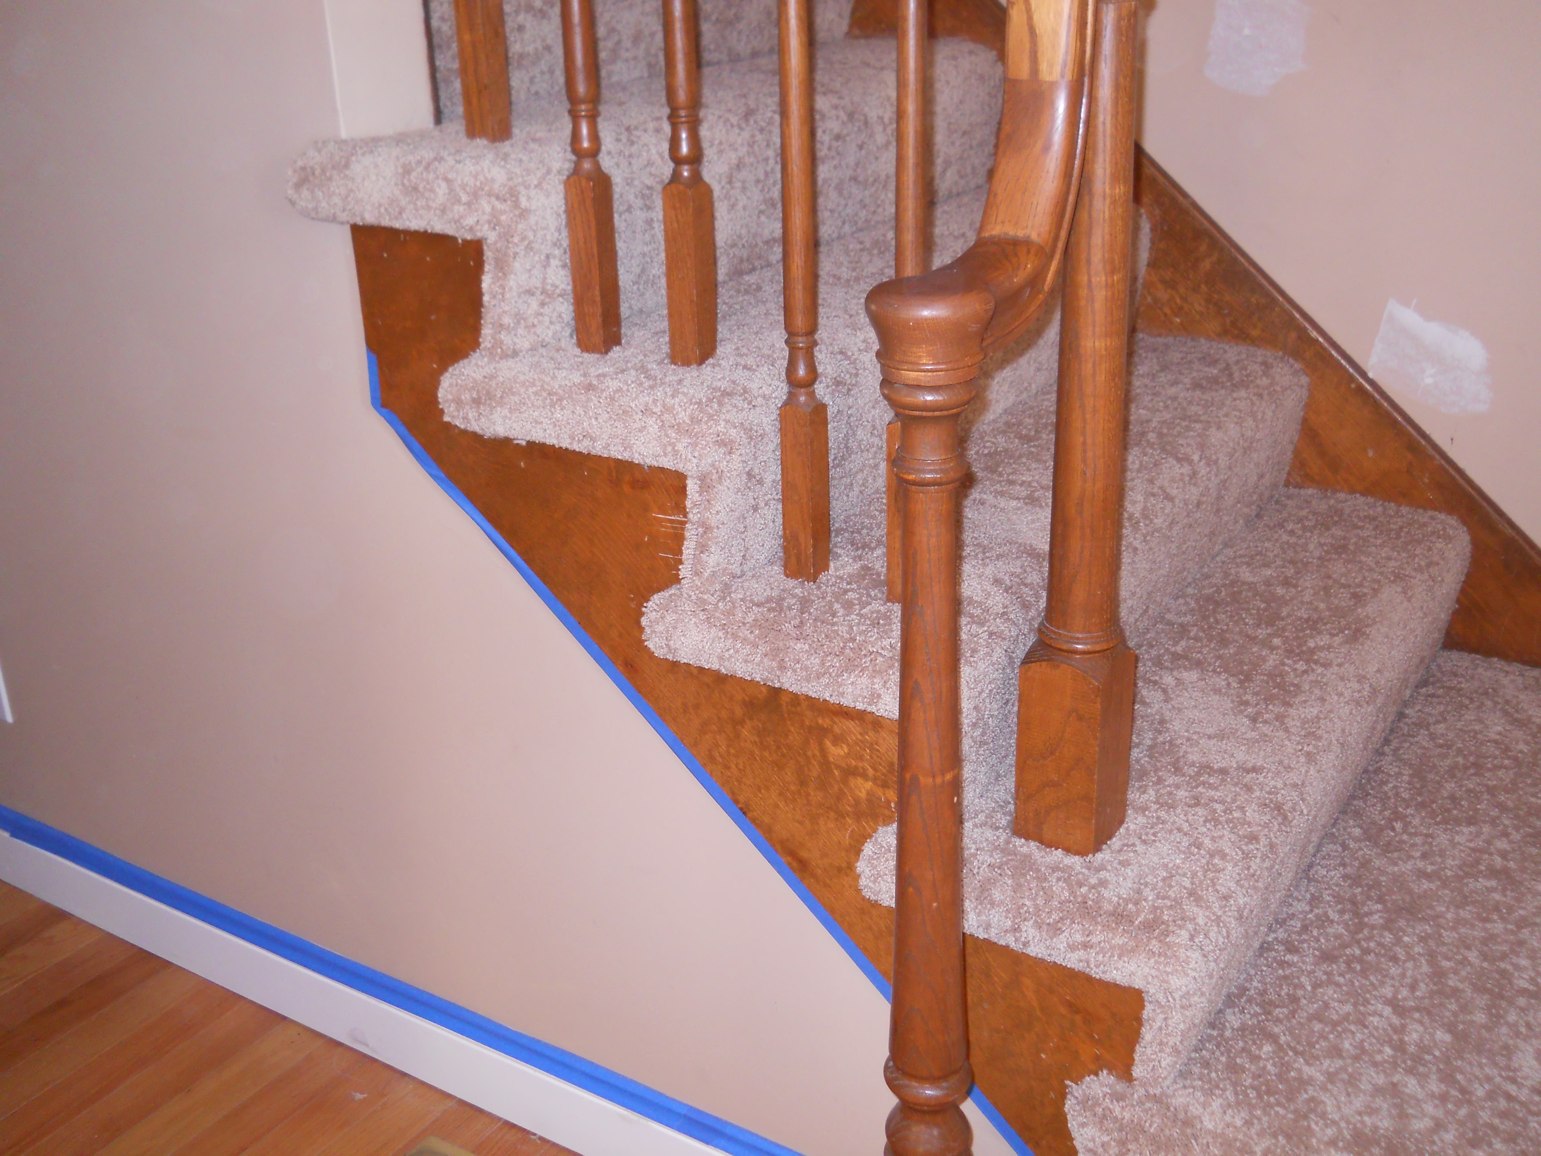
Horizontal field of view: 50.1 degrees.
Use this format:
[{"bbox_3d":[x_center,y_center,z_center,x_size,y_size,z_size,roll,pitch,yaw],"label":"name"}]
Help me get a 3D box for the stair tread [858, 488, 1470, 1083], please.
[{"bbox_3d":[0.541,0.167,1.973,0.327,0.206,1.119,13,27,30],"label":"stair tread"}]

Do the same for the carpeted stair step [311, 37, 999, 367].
[{"bbox_3d":[-0.081,-0.529,2.098,0.295,0.206,1.119,13,27,30],"label":"carpeted stair step"}]

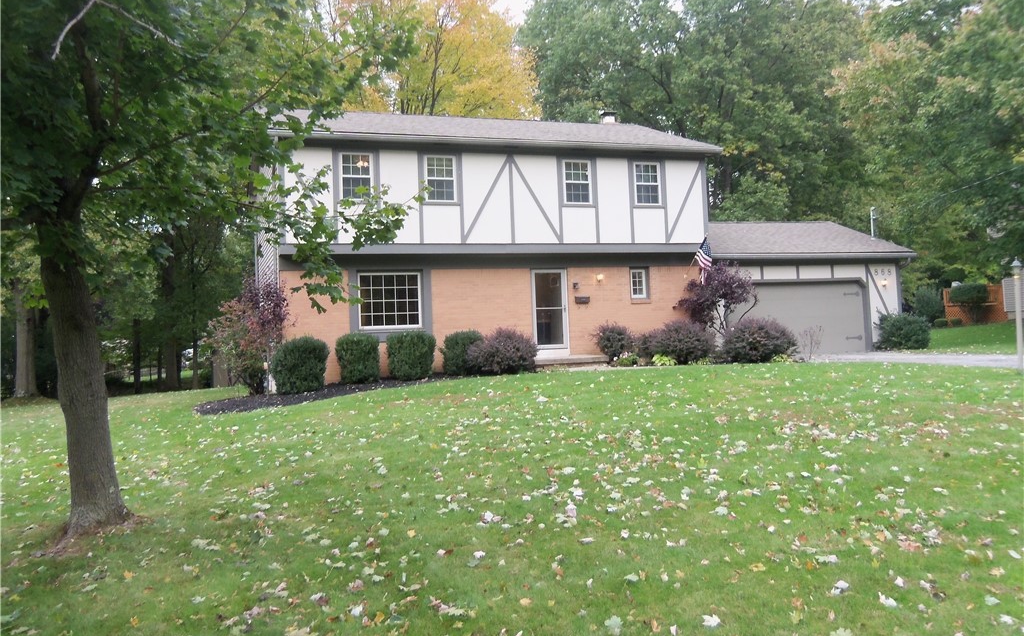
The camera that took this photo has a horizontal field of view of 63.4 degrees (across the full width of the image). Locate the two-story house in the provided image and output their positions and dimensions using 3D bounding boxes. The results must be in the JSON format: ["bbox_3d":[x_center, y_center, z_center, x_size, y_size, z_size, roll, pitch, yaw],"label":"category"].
[{"bbox_3d":[2.391,-2.329,25.253,19.195,7.487,8.844,-2,-1,-20],"label":"two-story house"}]

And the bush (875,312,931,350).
[{"bbox_3d":[11.763,0.407,24.951,1.480,1.145,1.449,-2,-1,-20],"label":"bush"}]

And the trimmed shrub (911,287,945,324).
[{"bbox_3d":[21.003,-0.632,41.869,1.490,1.921,1.459,-2,-1,-20],"label":"trimmed shrub"}]

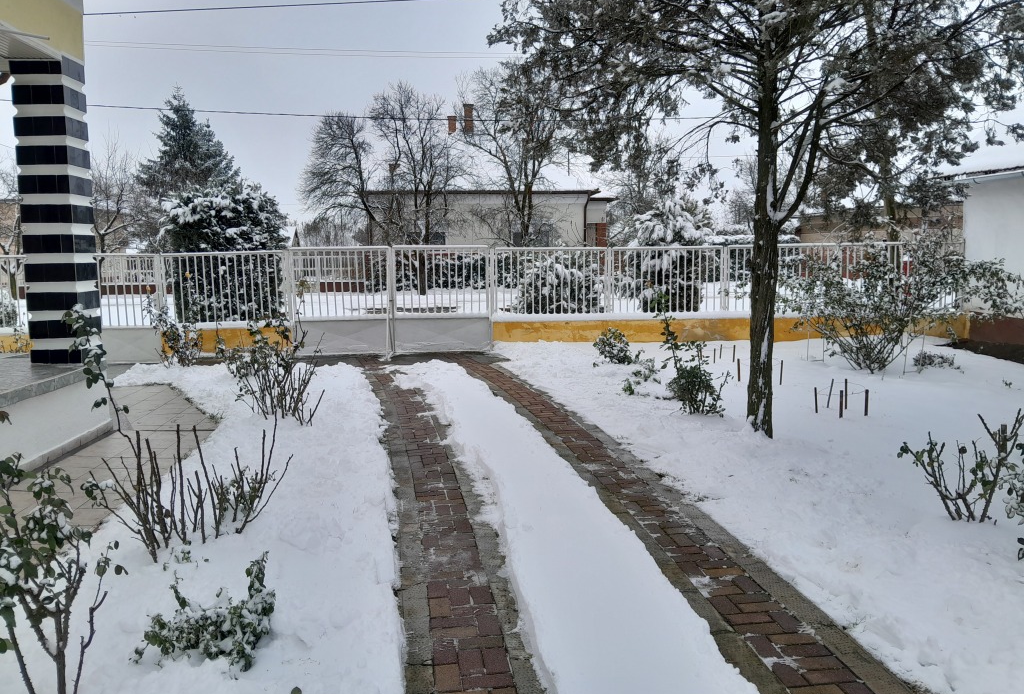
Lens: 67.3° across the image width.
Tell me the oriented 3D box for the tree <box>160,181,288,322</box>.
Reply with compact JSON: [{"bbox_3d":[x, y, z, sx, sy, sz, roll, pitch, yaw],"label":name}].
[{"bbox_3d":[-5.382,-1.630,14.398,2.397,2.881,2.300,-1,7,-5],"label":"tree"}]

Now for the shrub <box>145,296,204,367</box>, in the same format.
[{"bbox_3d":[-4.460,-0.225,10.134,0.726,0.906,0.650,-1,7,-5],"label":"shrub"}]

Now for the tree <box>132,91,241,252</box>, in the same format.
[{"bbox_3d":[-13.484,-6.331,31.958,4.493,8.617,4.600,-1,7,-5],"label":"tree"}]

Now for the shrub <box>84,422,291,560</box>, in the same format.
[{"bbox_3d":[-1.681,0.696,3.984,1.014,0.630,0.600,-1,7,-5],"label":"shrub"}]

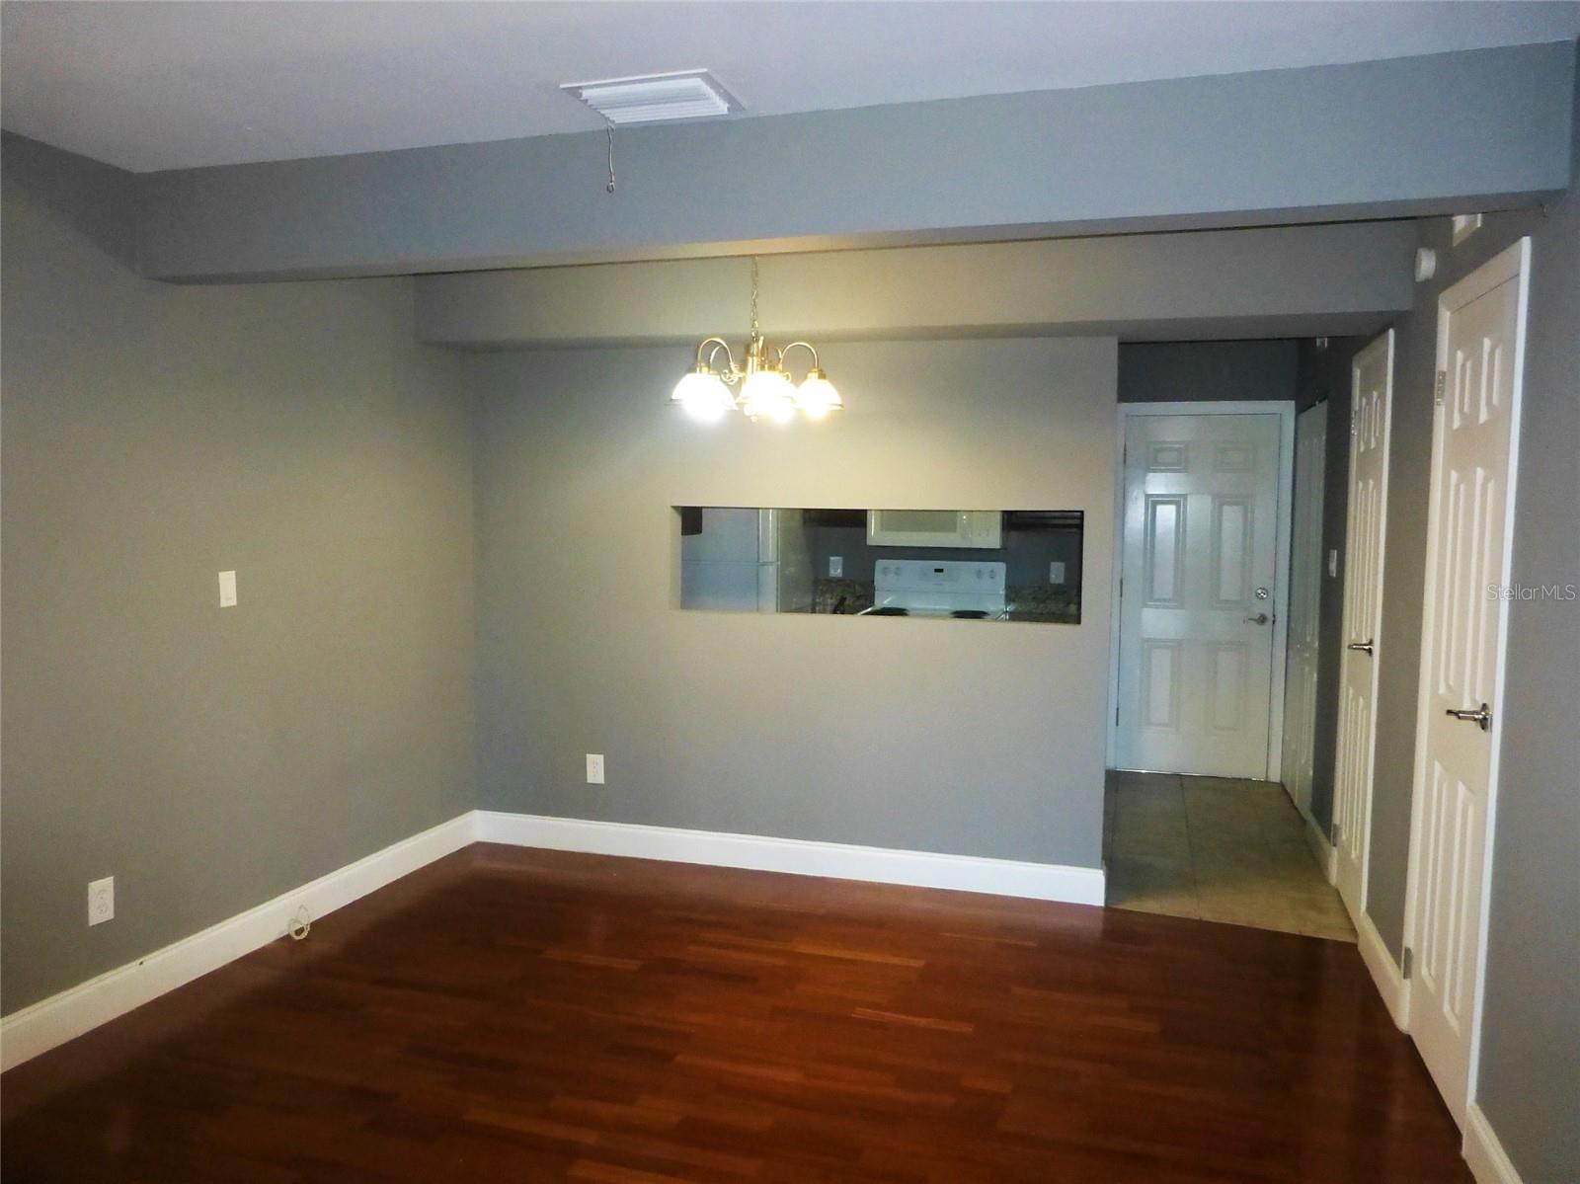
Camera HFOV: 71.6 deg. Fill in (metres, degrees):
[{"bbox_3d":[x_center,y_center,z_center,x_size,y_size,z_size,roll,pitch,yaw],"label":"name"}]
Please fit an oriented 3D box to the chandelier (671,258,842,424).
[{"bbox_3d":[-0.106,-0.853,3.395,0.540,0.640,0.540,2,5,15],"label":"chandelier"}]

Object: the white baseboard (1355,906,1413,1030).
[{"bbox_3d":[1.893,1.181,3.513,0.018,0.140,0.680,2,5,18],"label":"white baseboard"}]

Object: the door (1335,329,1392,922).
[{"bbox_3d":[2.119,0.149,4.062,0.060,2.110,0.670,2,5,18],"label":"door"}]

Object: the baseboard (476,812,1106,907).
[{"bbox_3d":[-0.100,1.081,4.504,2.679,0.141,0.018,2,5,15],"label":"baseboard"}]

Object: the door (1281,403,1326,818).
[{"bbox_3d":[2.615,0.088,5.559,0.050,2.000,0.900,2,5,18],"label":"door"}]

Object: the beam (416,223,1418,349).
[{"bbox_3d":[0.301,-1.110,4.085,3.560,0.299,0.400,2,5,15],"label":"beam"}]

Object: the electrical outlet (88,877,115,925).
[{"bbox_3d":[-1.973,0.888,3.149,0.010,0.121,0.077,2,5,19],"label":"electrical outlet"}]

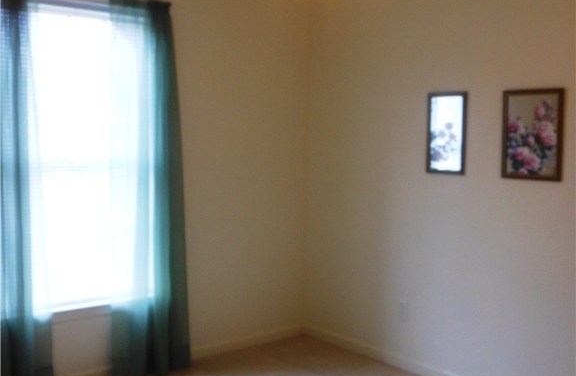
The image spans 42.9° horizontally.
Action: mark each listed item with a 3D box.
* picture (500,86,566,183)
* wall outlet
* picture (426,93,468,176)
[{"bbox_3d":[1.214,-0.265,3.658,0.022,0.446,0.337,-3,7,-39],"label":"picture"},{"bbox_3d":[0.696,0.732,4.372,0.010,0.117,0.075,-3,7,-39],"label":"wall outlet"},{"bbox_3d":[0.876,-0.302,4.070,0.022,0.450,0.264,-3,7,-39],"label":"picture"}]

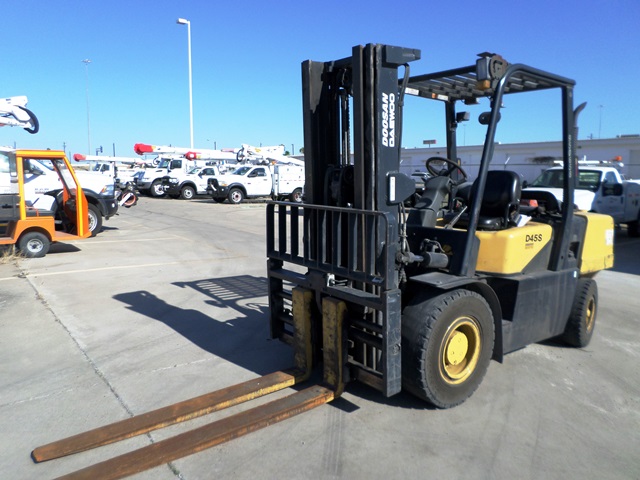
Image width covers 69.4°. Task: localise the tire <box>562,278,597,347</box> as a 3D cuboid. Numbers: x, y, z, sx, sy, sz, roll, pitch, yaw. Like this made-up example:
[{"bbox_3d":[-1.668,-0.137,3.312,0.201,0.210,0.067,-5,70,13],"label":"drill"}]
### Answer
[{"bbox_3d":[2.455,0.678,4.399,0.670,0.670,0.190,-7,11,-43],"label":"tire"}]

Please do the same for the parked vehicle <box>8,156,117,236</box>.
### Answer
[{"bbox_3d":[-7.777,-1.014,10.096,6.300,2.050,2.050,-5,10,-36],"label":"parked vehicle"}]

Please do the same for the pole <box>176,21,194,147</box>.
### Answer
[{"bbox_3d":[-9.981,-9.683,34.224,1.050,12.560,0.350,-2,8,-17],"label":"pole"}]

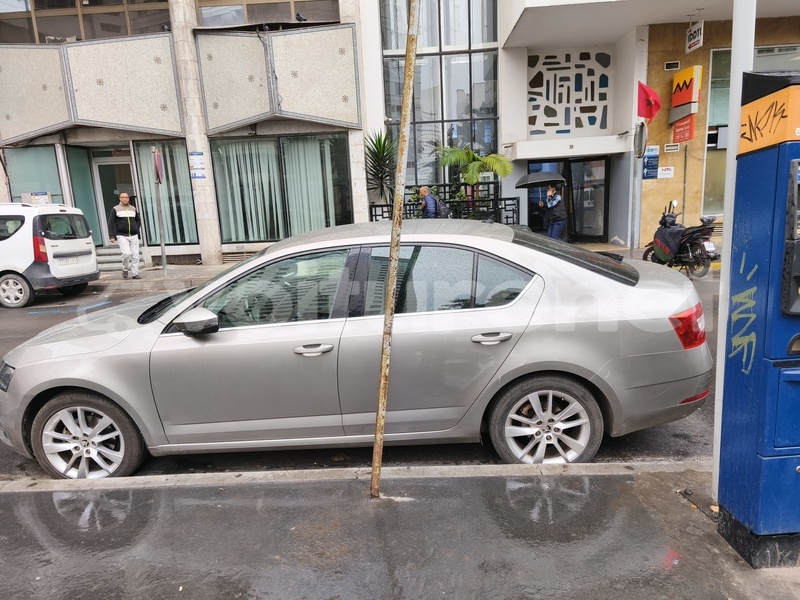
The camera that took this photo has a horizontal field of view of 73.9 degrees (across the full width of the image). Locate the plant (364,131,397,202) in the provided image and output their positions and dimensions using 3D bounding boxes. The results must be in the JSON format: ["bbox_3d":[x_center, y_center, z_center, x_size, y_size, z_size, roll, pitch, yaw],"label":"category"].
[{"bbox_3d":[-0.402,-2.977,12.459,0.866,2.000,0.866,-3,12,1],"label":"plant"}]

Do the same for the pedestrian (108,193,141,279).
[{"bbox_3d":[-5.641,-1.313,10.927,0.580,1.752,0.400,-12,15,-37],"label":"pedestrian"}]

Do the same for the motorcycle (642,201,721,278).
[{"bbox_3d":[4.616,-0.996,8.765,0.650,1.200,1.800,-4,11,-6],"label":"motorcycle"}]

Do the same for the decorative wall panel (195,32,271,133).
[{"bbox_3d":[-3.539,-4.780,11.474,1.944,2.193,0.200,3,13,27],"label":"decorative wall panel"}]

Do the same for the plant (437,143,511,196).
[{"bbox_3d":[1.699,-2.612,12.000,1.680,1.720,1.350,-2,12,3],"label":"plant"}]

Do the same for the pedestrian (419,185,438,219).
[{"bbox_3d":[0.603,-1.522,11.074,0.450,1.660,0.500,-2,12,3],"label":"pedestrian"}]

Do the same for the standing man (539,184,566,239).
[{"bbox_3d":[3.255,-1.633,11.301,0.500,1.640,0.550,-6,12,-15],"label":"standing man"}]

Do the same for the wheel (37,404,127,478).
[{"bbox_3d":[-1.846,0.825,3.187,0.480,0.480,0.190,-2,12,2],"label":"wheel"}]

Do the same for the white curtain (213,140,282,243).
[{"bbox_3d":[-3.537,-2.612,12.646,1.652,2.448,0.200,-2,12,3],"label":"white curtain"}]

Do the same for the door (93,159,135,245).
[{"bbox_3d":[-6.745,-2.328,12.756,0.965,2.091,0.090,-3,12,1],"label":"door"}]

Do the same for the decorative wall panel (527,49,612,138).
[{"bbox_3d":[3.906,-4.743,12.246,1.958,2.040,0.200,-2,12,3],"label":"decorative wall panel"}]

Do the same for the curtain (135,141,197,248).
[{"bbox_3d":[-5.454,-2.493,12.454,1.185,2.374,0.150,-3,12,1],"label":"curtain"}]

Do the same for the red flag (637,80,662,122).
[{"bbox_3d":[4.670,-3.708,9.928,0.480,0.780,0.220,-4,12,-5],"label":"red flag"}]

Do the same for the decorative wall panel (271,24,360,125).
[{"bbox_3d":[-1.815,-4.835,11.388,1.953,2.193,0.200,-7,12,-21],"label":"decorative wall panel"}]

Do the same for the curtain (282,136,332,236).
[{"bbox_3d":[-2.136,-2.600,12.401,0.990,2.314,0.150,-3,12,1],"label":"curtain"}]

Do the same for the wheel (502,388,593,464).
[{"bbox_3d":[0.835,0.714,3.079,0.480,0.480,0.190,-2,12,2],"label":"wheel"}]

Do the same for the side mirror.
[{"bbox_3d":[-1.115,0.119,2.897,0.220,0.160,0.230,-2,11,3],"label":"side mirror"}]

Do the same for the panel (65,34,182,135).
[{"bbox_3d":[-5.939,-4.639,11.525,2.202,2.155,0.200,-6,12,-16],"label":"panel"}]

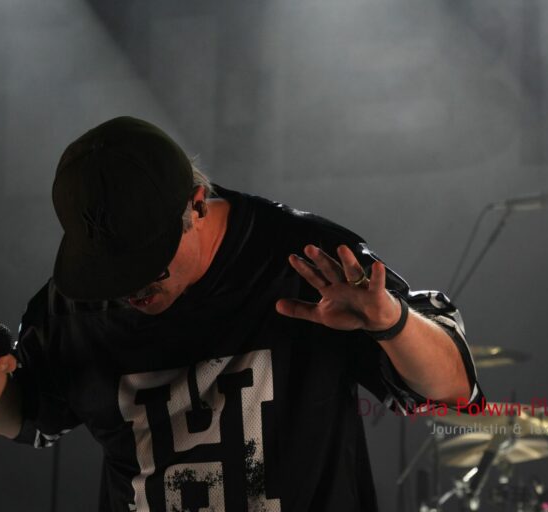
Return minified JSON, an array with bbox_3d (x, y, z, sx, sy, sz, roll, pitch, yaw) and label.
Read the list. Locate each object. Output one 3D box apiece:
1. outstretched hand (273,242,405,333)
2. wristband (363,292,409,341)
[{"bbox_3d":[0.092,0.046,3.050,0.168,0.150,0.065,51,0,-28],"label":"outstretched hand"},{"bbox_3d":[0.155,0.084,3.090,0.056,0.070,0.018,43,0,40],"label":"wristband"}]

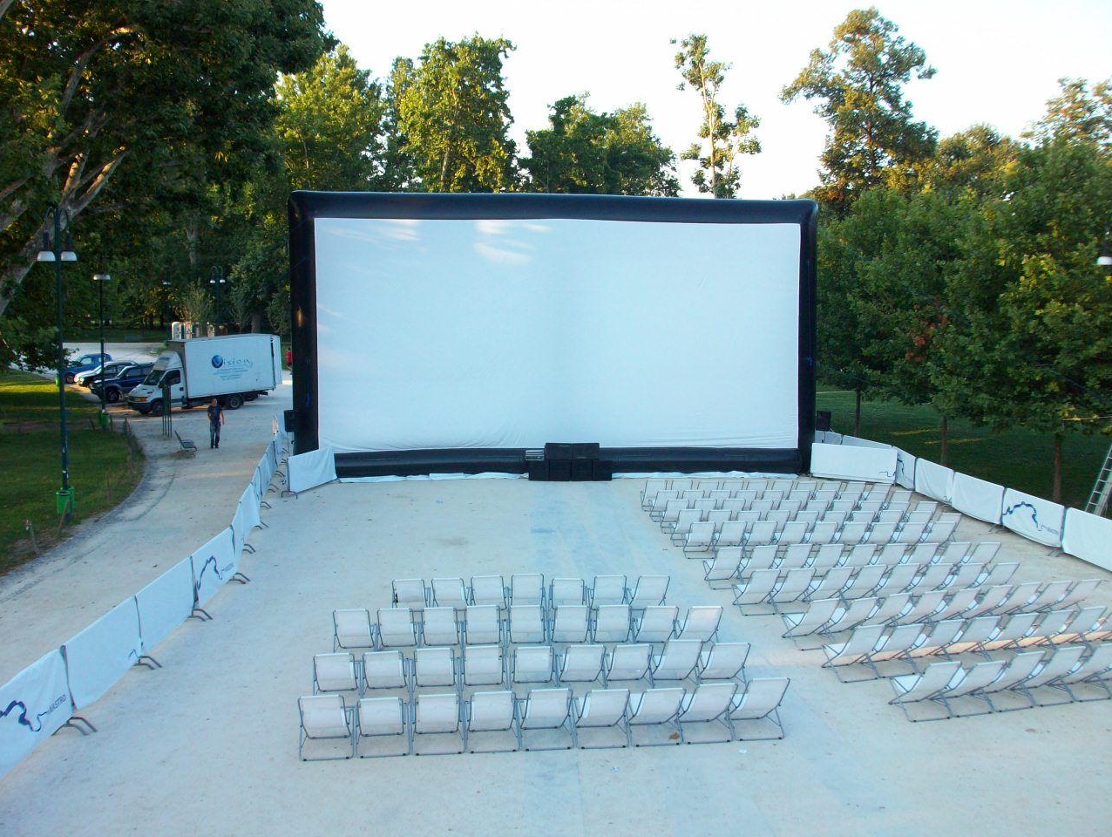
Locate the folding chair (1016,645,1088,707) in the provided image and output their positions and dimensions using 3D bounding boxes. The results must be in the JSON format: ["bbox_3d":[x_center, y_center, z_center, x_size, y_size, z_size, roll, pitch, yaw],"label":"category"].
[{"bbox_3d":[6.496,3.313,14.486,0.615,0.819,0.849,-1,6,-15],"label":"folding chair"}]

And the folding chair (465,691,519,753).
[{"bbox_3d":[-0.789,3.600,13.446,0.640,0.854,0.953,-1,7,-7],"label":"folding chair"}]

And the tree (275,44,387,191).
[{"bbox_3d":[-17.622,-16.685,86.712,10.500,24.840,10.500,-1,6,-11],"label":"tree"}]

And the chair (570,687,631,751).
[{"bbox_3d":[0.525,3.375,12.727,0.600,0.802,0.874,-1,6,-8],"label":"chair"}]

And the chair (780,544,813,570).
[{"bbox_3d":[4.291,2.599,19.925,0.600,0.802,0.874,-1,6,-10],"label":"chair"}]

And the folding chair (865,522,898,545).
[{"bbox_3d":[6.415,2.394,21.827,0.600,0.802,0.874,0,6,-4],"label":"folding chair"}]

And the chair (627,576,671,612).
[{"bbox_3d":[1.623,3.057,19.144,0.636,0.843,0.905,0,7,-4],"label":"chair"}]

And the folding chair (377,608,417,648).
[{"bbox_3d":[-2.473,3.274,17.106,0.636,0.857,0.887,0,7,-4],"label":"folding chair"}]

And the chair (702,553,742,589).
[{"bbox_3d":[3.111,2.694,20.257,0.617,0.816,0.861,0,7,-7],"label":"chair"}]

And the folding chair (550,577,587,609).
[{"bbox_3d":[0.195,3.035,18.911,0.625,0.806,0.890,0,7,-2],"label":"folding chair"}]

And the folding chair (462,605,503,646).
[{"bbox_3d":[-1.125,3.185,16.896,0.640,0.893,0.944,0,7,-3],"label":"folding chair"}]

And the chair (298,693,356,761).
[{"bbox_3d":[-2.780,3.610,13.241,0.640,0.889,0.946,-1,7,-7],"label":"chair"}]

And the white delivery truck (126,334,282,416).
[{"bbox_3d":[-16.040,-1.999,49.956,6.387,3.219,2.100,-9,11,-42],"label":"white delivery truck"}]

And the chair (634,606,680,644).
[{"bbox_3d":[1.521,3.154,16.775,0.621,0.828,0.934,0,6,-3],"label":"chair"}]

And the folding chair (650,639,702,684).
[{"bbox_3d":[1.586,3.196,14.386,0.600,0.802,0.874,-1,6,-6],"label":"folding chair"}]

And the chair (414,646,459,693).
[{"bbox_3d":[-1.689,3.493,15.321,0.636,0.848,0.899,0,7,-5],"label":"chair"}]

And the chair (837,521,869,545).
[{"bbox_3d":[6.290,2.562,23.475,0.636,0.846,0.901,0,7,-2],"label":"chair"}]

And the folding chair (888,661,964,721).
[{"bbox_3d":[4.738,3.409,14.107,0.617,0.812,0.865,-1,7,-14],"label":"folding chair"}]

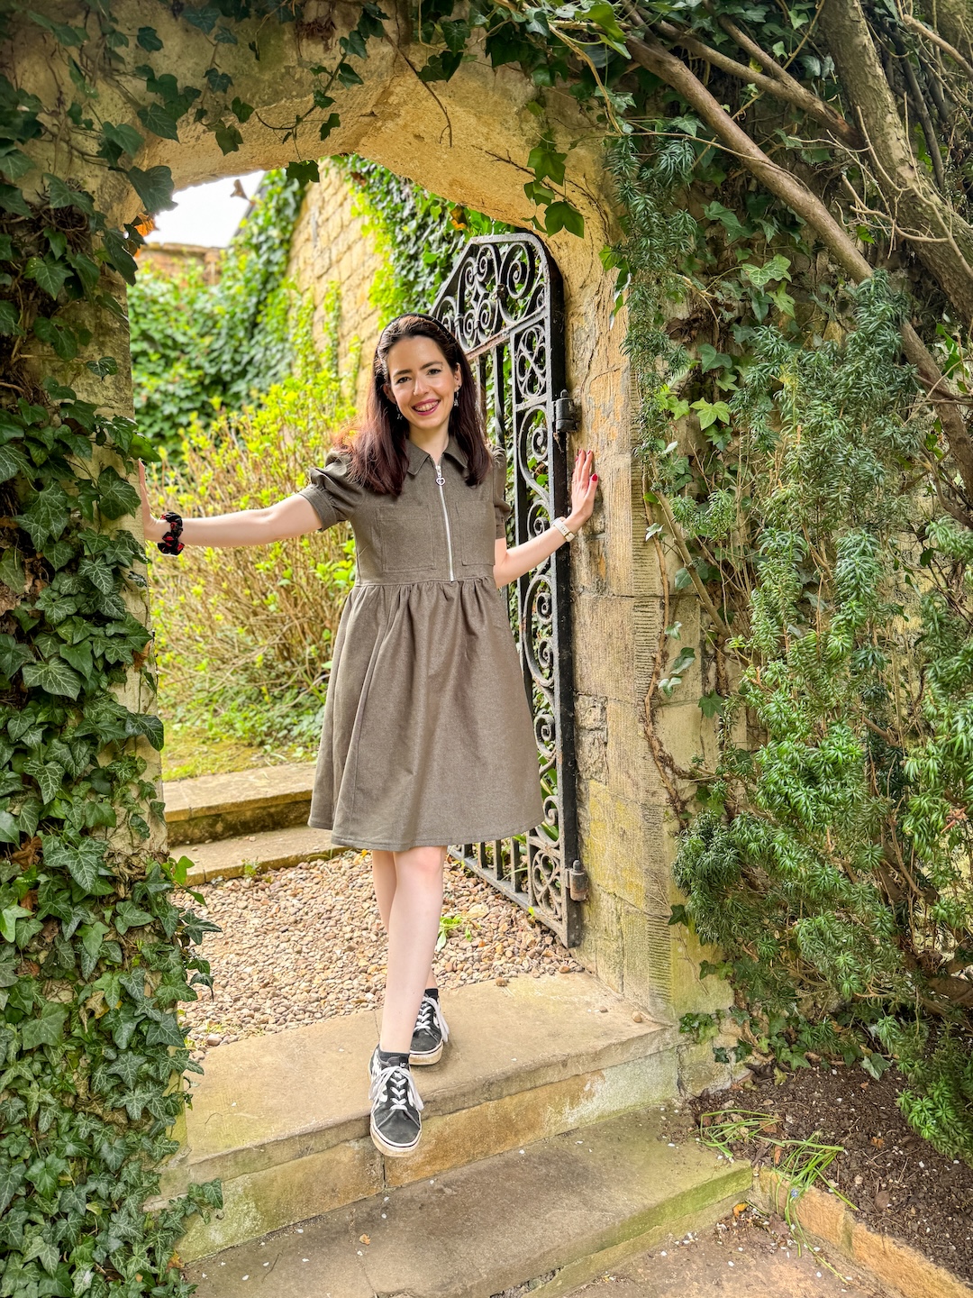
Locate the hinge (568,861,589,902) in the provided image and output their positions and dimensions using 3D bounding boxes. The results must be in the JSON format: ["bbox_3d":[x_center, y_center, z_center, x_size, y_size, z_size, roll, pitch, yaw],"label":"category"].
[{"bbox_3d":[0.248,0.622,2.420,0.055,0.105,0.055,-2,5,0],"label":"hinge"}]

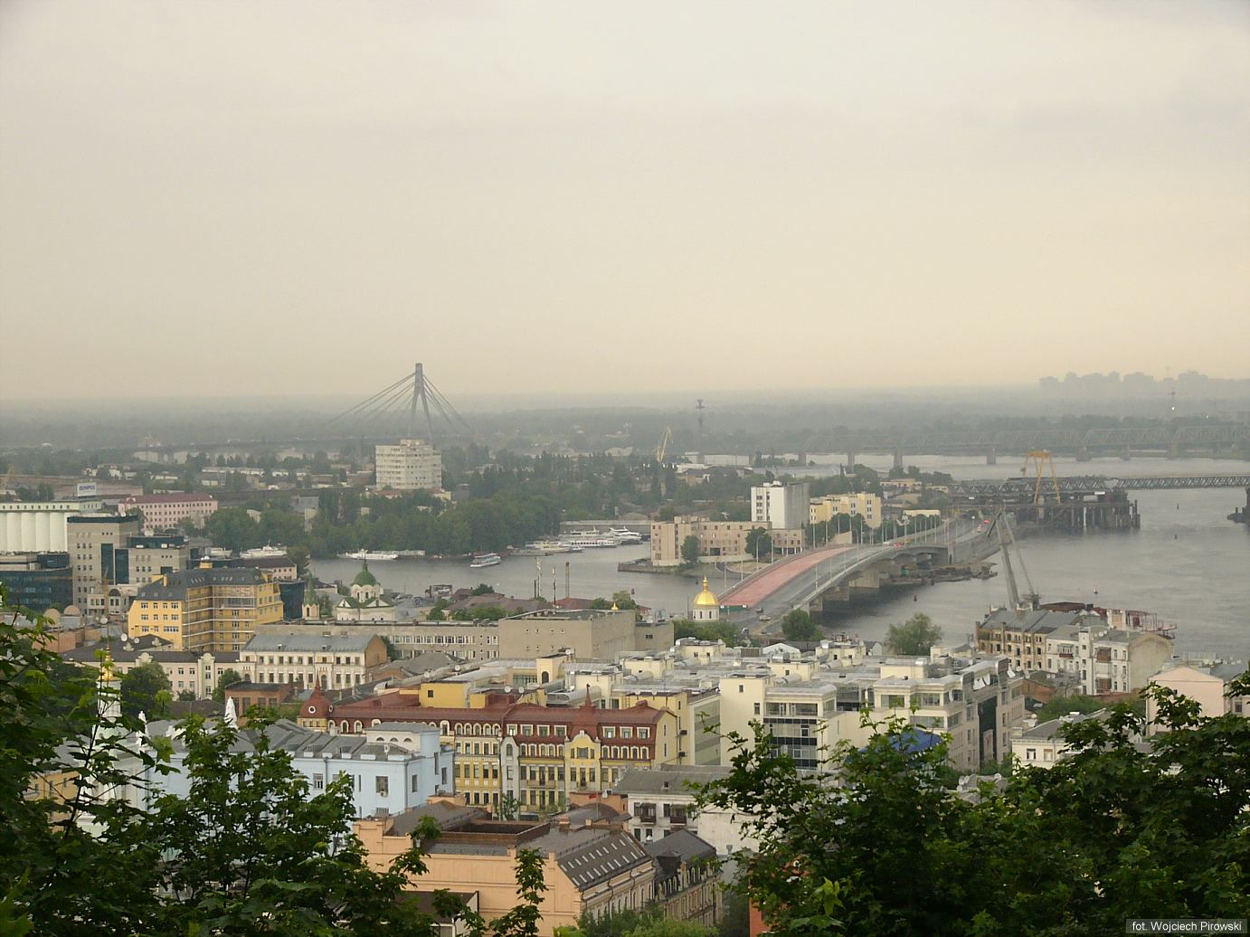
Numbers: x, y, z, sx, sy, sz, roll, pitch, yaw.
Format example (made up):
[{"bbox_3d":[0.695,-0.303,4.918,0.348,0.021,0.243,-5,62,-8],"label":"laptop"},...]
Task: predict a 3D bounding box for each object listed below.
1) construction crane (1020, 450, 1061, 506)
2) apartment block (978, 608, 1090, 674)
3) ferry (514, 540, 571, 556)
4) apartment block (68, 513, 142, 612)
[{"bbox_3d":[220.330,4.740,1688.400,12.000,27.500,30.000,-1,2,-10],"label":"construction crane"},{"bbox_3d":[104.490,44.170,818.440,22.700,16.200,16.000,1,2,45],"label":"apartment block"},{"bbox_3d":[-44.070,42.070,1707.000,30.500,7.300,6.500,-1,2,9],"label":"ferry"},{"bbox_3d":[-173.790,31.870,1059.130,19.500,33.500,12.500,0,2,23],"label":"apartment block"}]

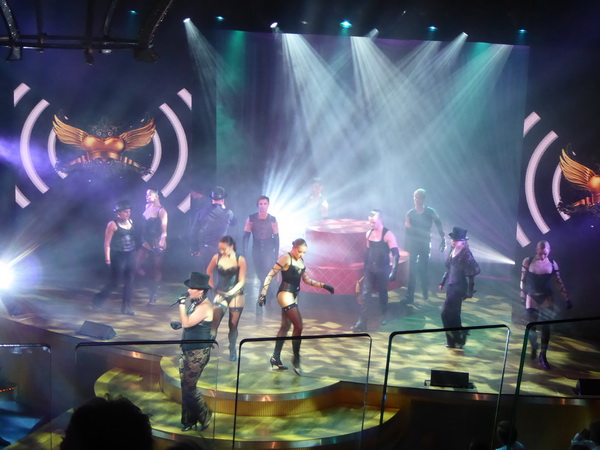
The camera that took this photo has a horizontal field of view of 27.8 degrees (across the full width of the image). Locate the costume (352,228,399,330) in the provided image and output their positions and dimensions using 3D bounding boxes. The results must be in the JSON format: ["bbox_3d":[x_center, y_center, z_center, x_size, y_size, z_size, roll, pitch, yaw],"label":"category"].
[{"bbox_3d":[1.123,0.747,17.779,0.600,1.500,0.580,8,12,29],"label":"costume"}]

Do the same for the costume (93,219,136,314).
[{"bbox_3d":[-2.808,0.598,18.418,0.500,1.480,0.520,-6,14,-33],"label":"costume"}]

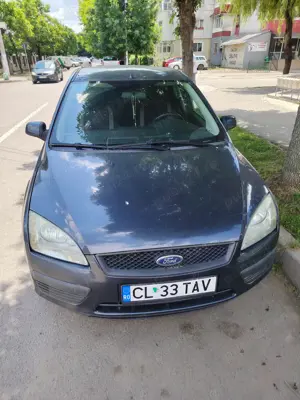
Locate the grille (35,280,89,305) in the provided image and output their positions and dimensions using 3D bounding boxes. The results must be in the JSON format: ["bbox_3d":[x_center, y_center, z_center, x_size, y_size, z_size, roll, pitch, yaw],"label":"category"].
[{"bbox_3d":[-0.515,0.547,1.641,0.380,0.150,0.080,6,28,12],"label":"grille"}]

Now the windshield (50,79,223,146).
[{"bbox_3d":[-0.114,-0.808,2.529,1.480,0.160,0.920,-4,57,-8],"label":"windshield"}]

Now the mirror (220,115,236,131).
[{"bbox_3d":[0.778,-0.770,2.760,0.210,0.160,0.130,-4,28,-8],"label":"mirror"}]

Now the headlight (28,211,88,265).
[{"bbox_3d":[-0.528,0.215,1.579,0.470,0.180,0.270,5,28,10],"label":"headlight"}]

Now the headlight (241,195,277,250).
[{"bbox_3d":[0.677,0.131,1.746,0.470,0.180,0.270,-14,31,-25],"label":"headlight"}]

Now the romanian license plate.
[{"bbox_3d":[0.113,0.485,1.514,0.520,0.110,0.020,-4,23,-8],"label":"romanian license plate"}]

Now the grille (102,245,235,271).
[{"bbox_3d":[0.104,0.326,1.502,0.760,0.115,0.080,-4,28,-8],"label":"grille"}]

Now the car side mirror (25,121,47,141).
[{"bbox_3d":[-1.026,-0.632,2.518,0.210,0.160,0.130,-4,28,-8],"label":"car side mirror"}]

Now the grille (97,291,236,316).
[{"bbox_3d":[0.112,0.593,1.603,0.850,0.085,0.080,-4,28,-8],"label":"grille"}]

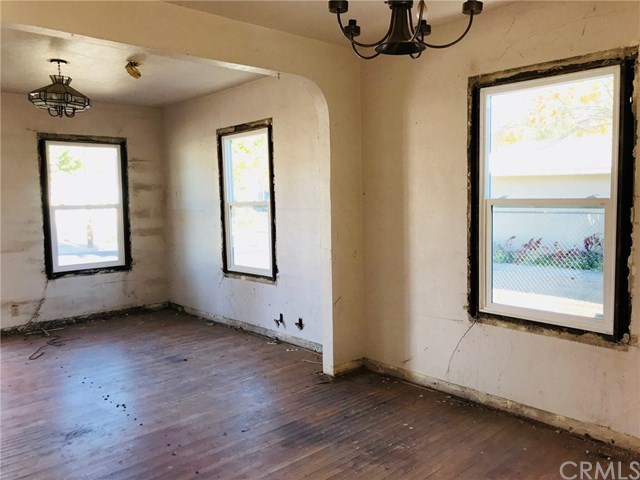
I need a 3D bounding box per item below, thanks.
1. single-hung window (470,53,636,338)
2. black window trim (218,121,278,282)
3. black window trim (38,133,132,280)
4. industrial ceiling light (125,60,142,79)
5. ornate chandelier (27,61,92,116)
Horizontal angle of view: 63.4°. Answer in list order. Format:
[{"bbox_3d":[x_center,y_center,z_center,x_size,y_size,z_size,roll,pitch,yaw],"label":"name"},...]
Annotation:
[{"bbox_3d":[1.370,-0.246,3.188,0.100,1.613,0.993,-5,6,-42],"label":"single-hung window"},{"bbox_3d":[-0.804,-0.401,5.652,0.100,1.672,1.028,-5,6,-42],"label":"black window trim"},{"bbox_3d":[-2.873,-0.417,6.427,1.028,1.716,0.090,-5,6,-42],"label":"black window trim"},{"bbox_3d":[-1.657,-1.506,4.601,0.150,0.150,0.150,-5,6,-42],"label":"industrial ceiling light"},{"bbox_3d":[-2.277,-1.321,4.546,0.550,0.490,0.550,-5,6,-42],"label":"ornate chandelier"}]

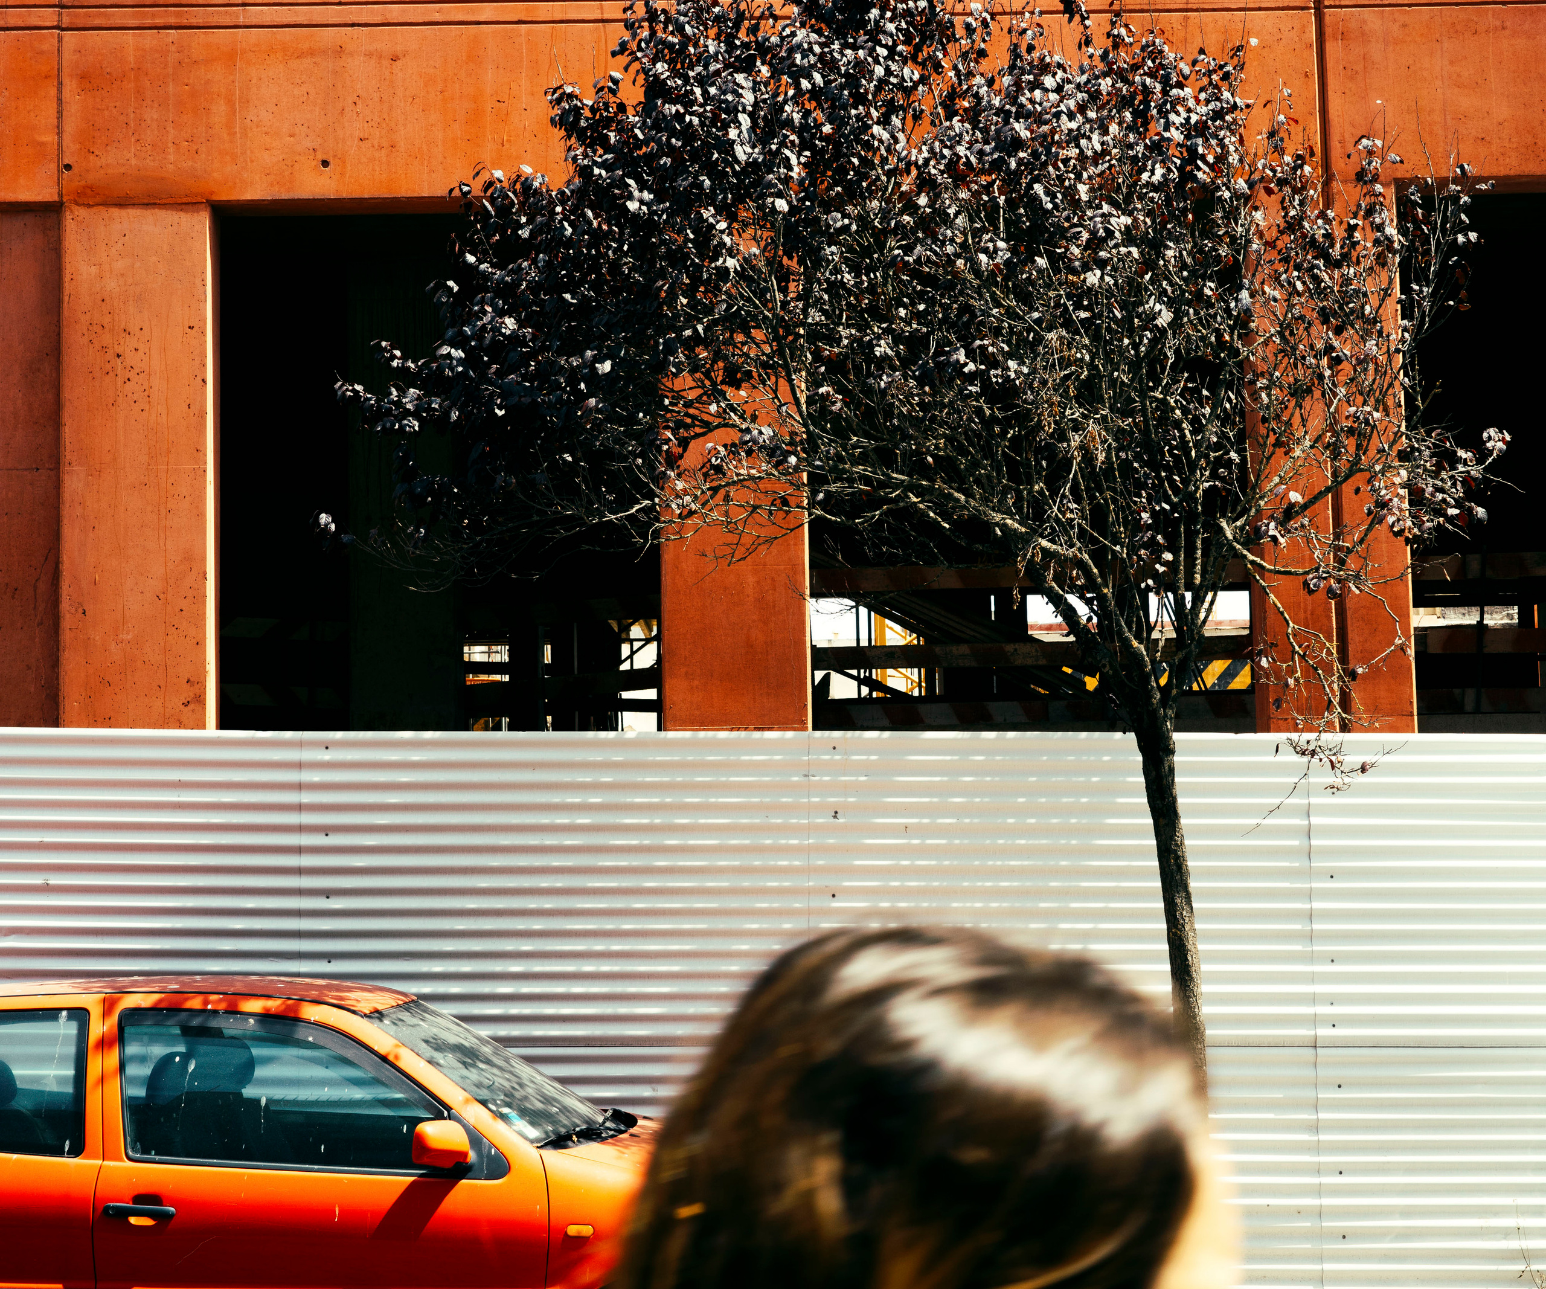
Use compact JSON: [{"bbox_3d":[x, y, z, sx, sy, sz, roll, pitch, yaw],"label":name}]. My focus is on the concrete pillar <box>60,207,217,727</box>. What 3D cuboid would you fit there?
[{"bbox_3d":[-2.861,0.293,11.666,0.670,4.550,0.320,-1,-4,0],"label":"concrete pillar"}]

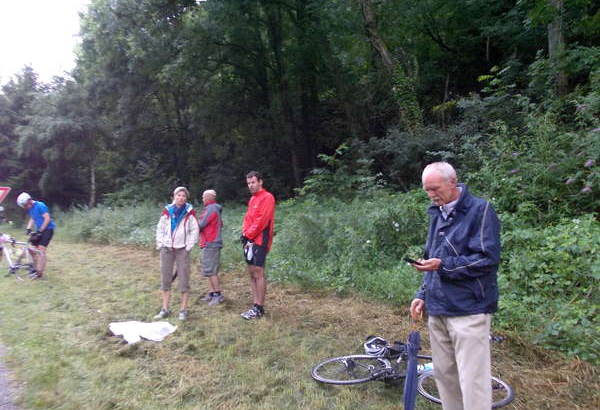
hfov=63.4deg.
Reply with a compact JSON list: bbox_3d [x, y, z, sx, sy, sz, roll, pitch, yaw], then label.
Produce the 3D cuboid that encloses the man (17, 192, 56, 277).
[{"bbox_3d":[-4.796,0.553,8.800,0.680,1.530,0.550,-1,2,-30],"label":"man"}]

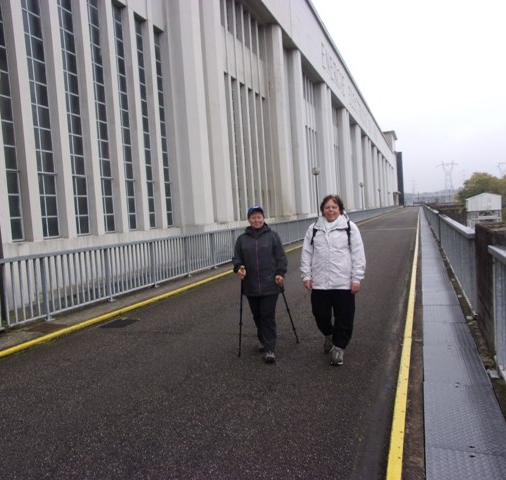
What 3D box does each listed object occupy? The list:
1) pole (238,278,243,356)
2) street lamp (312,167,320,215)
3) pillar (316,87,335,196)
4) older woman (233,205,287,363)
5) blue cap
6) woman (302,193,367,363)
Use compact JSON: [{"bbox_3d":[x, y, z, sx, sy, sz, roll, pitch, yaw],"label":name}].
[{"bbox_3d":[-0.125,0.763,4.859,0.040,0.990,0.050,5,10,14],"label":"pole"},{"bbox_3d":[3.871,-2.337,27.377,0.490,3.950,0.490,-2,3,20],"label":"street lamp"},{"bbox_3d":[6.701,-8.026,41.715,1.050,11.300,2.500,-2,3,20],"label":"pillar"},{"bbox_3d":[0.084,0.440,4.829,0.500,1.600,0.500,-3,3,14],"label":"older woman"},{"bbox_3d":[0.025,-0.289,4.719,0.170,0.140,0.240,-3,3,10],"label":"blue cap"},{"bbox_3d":[0.791,0.383,4.595,0.570,1.650,0.470,-3,3,17],"label":"woman"}]

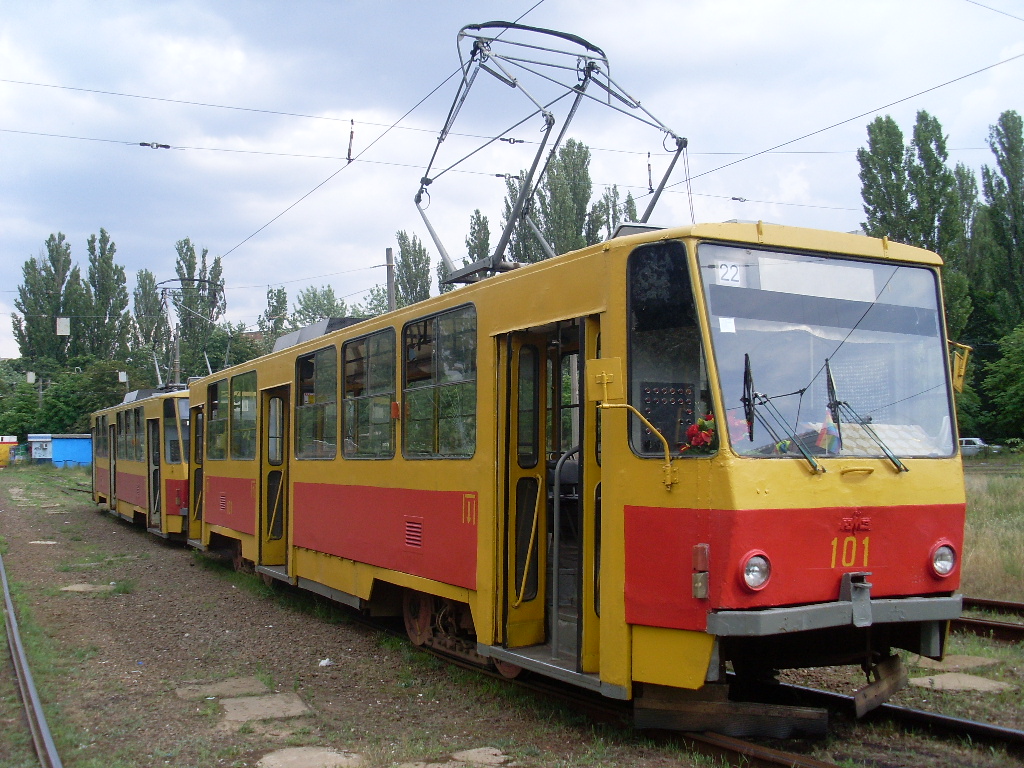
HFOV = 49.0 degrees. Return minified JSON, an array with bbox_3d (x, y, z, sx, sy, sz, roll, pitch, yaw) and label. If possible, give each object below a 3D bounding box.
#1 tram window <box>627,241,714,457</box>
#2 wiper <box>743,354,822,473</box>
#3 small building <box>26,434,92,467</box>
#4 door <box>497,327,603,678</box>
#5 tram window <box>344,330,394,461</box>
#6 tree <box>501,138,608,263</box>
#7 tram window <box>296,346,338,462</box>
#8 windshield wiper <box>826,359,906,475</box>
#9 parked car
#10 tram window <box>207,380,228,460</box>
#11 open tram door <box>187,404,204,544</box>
[{"bbox_3d":[0.872,-0.198,6.269,0.581,1.218,0.060,-4,-5,44],"label":"tram window"},{"bbox_3d":[1.494,0.163,6.247,0.470,0.650,0.090,1,-11,-26],"label":"wiper"},{"bbox_3d":[-36.453,5.424,92.250,5.700,2.650,2.500,-1,-4,0],"label":"small building"},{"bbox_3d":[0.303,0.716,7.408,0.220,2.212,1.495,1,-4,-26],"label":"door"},{"bbox_3d":[-1.364,0.129,10.569,0.060,1.170,1.531,1,-4,-26],"label":"tram window"},{"bbox_3d":[2.945,-5.140,74.292,7.000,22.259,6.500,-1,-4,0],"label":"tree"},{"bbox_3d":[-2.124,0.235,12.109,0.060,1.170,1.581,1,-4,-26],"label":"tram window"},{"bbox_3d":[2.055,0.174,6.501,0.500,0.650,0.090,1,-11,-26],"label":"windshield wiper"},{"bbox_3d":[31.398,4.476,78.000,4.500,1.470,1.720,-3,-5,38],"label":"parked car"},{"bbox_3d":[-4.340,0.543,16.595,0.060,1.170,1.631,1,-4,-26],"label":"tram window"},{"bbox_3d":[-4.974,1.448,18.069,0.200,2.212,1.383,1,-4,-26],"label":"open tram door"}]

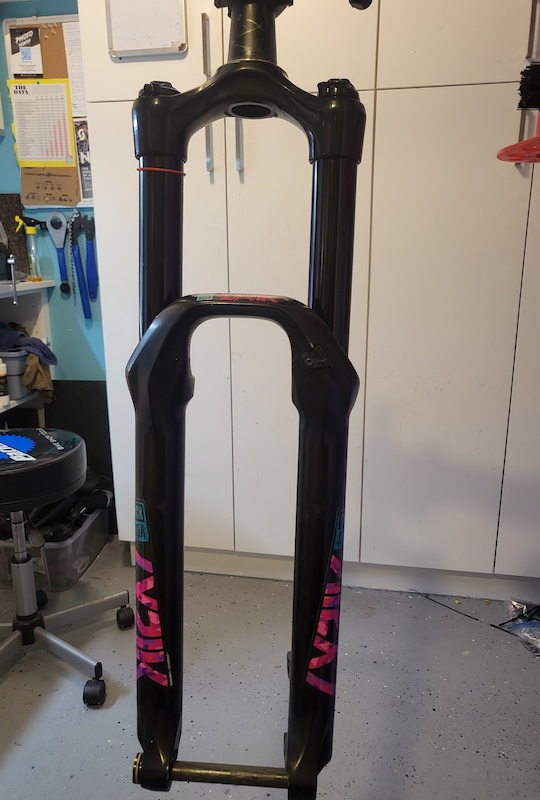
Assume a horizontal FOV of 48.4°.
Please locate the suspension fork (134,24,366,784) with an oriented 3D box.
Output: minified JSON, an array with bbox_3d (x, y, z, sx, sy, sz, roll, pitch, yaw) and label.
[{"bbox_3d":[-0.022,-0.027,0.500,0.193,0.735,0.108,2,8,1],"label":"suspension fork"}]

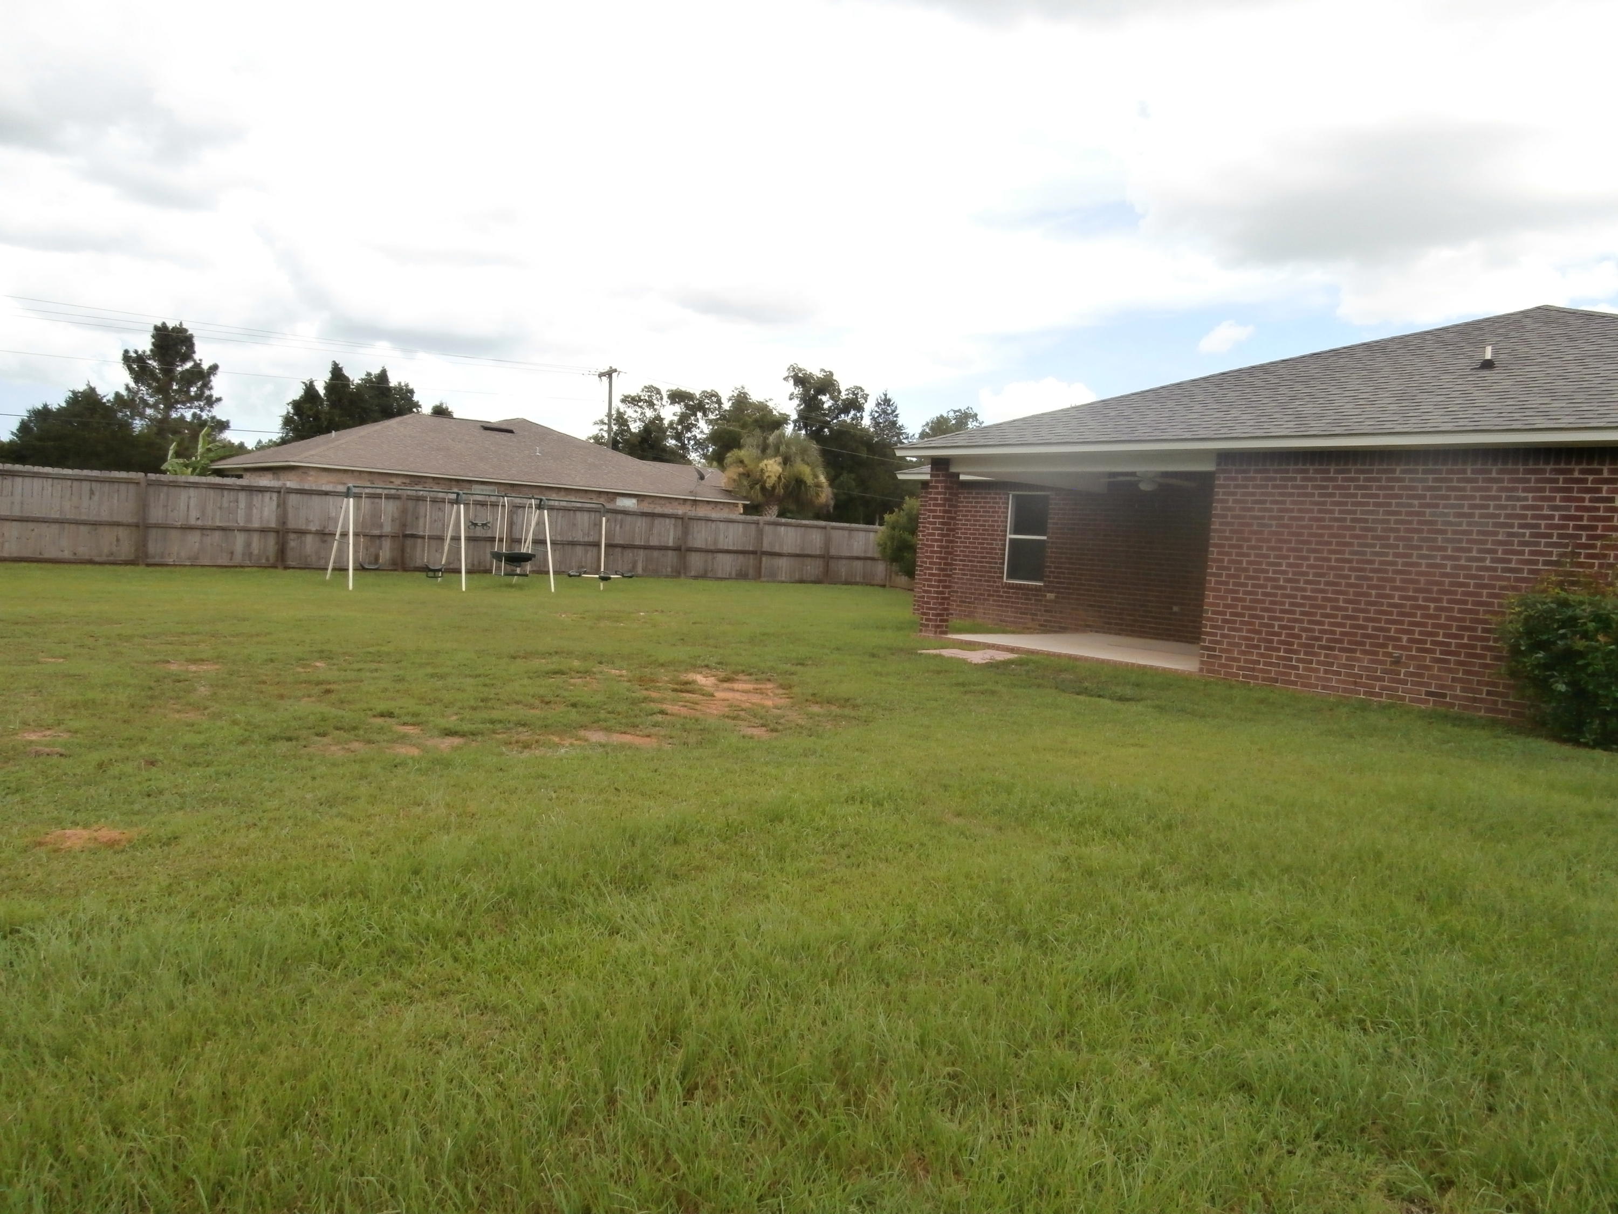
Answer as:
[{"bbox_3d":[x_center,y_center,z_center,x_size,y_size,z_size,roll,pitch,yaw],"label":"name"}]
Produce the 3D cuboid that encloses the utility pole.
[{"bbox_3d":[-12.349,-9.205,68.343,0.400,10.750,2.440,2,4,-26],"label":"utility pole"}]

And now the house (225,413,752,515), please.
[{"bbox_3d":[-13.660,-5.255,46.549,17.940,5.500,14.200,0,5,-39],"label":"house"}]

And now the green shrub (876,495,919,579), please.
[{"bbox_3d":[2.400,-1.264,24.576,2.100,2.370,2.100,3,4,0],"label":"green shrub"}]

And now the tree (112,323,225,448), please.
[{"bbox_3d":[-40.152,-11.679,70.386,6.700,12.100,6.700,3,4,0],"label":"tree"}]

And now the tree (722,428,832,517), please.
[{"bbox_3d":[-1.371,-4.184,43.171,4.200,5.360,4.200,3,4,0],"label":"tree"}]

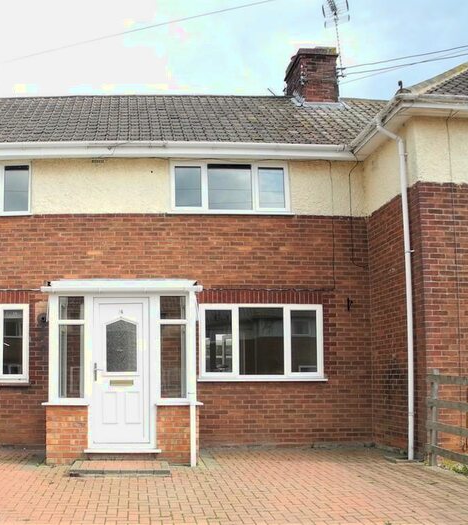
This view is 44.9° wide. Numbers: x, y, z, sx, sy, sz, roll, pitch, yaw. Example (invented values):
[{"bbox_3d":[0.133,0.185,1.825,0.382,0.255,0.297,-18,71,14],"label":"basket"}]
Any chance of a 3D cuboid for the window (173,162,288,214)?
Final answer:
[{"bbox_3d":[-0.051,-1.266,9.576,1.995,0.885,0.140,0,-8,-3],"label":"window"}]

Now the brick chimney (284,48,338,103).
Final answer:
[{"bbox_3d":[1.740,-3.858,12.442,0.870,1.234,1.080,0,-8,-3],"label":"brick chimney"}]

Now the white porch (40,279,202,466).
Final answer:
[{"bbox_3d":[-1.525,1.450,8.282,2.165,2.577,1.630,0,-8,-3],"label":"white porch"}]

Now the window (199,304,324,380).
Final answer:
[{"bbox_3d":[0.457,1.305,9.248,2.028,1.235,0.140,0,-8,-3],"label":"window"}]

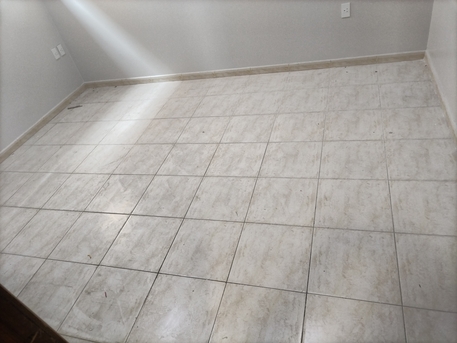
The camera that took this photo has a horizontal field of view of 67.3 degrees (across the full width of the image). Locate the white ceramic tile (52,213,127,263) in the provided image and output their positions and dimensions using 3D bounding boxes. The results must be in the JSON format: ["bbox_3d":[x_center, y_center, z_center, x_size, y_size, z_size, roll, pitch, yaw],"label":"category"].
[{"bbox_3d":[-0.935,0.445,2.338,0.415,0.010,0.415,1,41,20],"label":"white ceramic tile"}]

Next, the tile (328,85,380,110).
[{"bbox_3d":[1.080,-0.628,2.954,0.415,0.010,0.415,1,41,20],"label":"tile"}]

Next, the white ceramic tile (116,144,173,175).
[{"bbox_3d":[-0.714,-0.103,2.929,0.415,0.010,0.415,1,41,20],"label":"white ceramic tile"}]

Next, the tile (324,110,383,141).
[{"bbox_3d":[0.925,-0.340,2.547,0.400,0.010,0.400,1,41,20],"label":"tile"}]

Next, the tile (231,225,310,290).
[{"bbox_3d":[0.245,0.460,1.914,0.417,0.010,0.417,1,41,20],"label":"tile"}]

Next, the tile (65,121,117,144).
[{"bbox_3d":[-1.336,-0.373,3.350,0.400,0.010,0.400,1,41,20],"label":"tile"}]

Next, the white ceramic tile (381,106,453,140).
[{"bbox_3d":[1.363,-0.348,2.518,0.415,0.010,0.415,1,41,20],"label":"white ceramic tile"}]

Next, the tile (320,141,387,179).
[{"bbox_3d":[0.859,-0.080,2.363,0.415,0.010,0.415,1,41,20],"label":"tile"}]

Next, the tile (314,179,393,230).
[{"bbox_3d":[0.750,0.191,2.071,0.417,0.010,0.417,1,41,20],"label":"tile"}]

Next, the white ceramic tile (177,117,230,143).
[{"bbox_3d":[-0.205,-0.356,2.949,0.400,0.010,0.400,1,41,20],"label":"white ceramic tile"}]

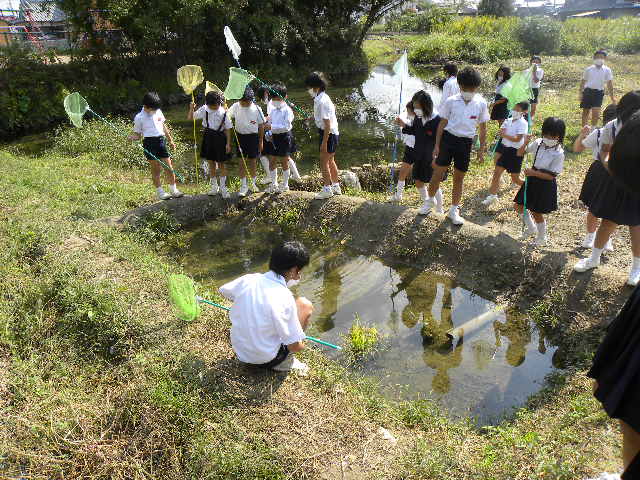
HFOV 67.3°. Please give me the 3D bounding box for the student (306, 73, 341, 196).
[{"bbox_3d":[0.037,-1.076,5.088,0.380,1.300,0.360,-9,24,-18],"label":"student"}]

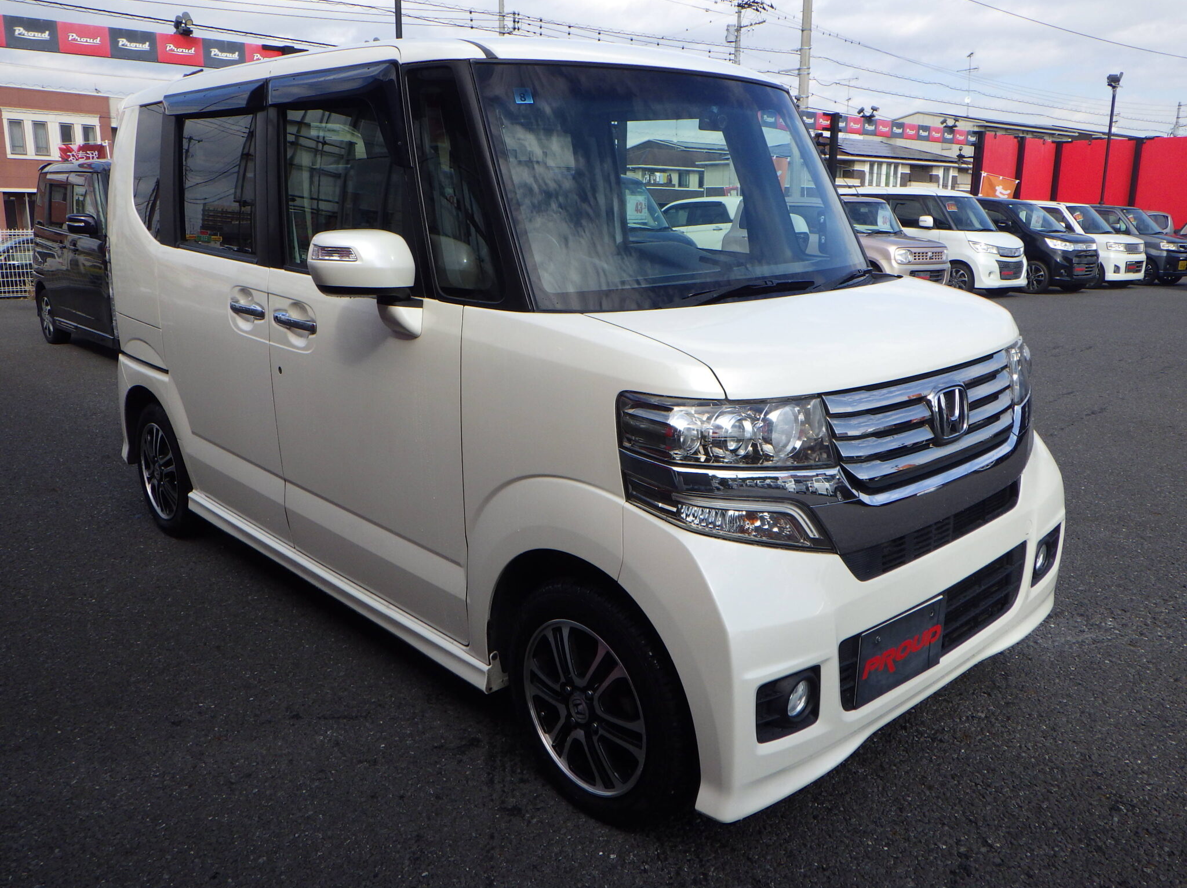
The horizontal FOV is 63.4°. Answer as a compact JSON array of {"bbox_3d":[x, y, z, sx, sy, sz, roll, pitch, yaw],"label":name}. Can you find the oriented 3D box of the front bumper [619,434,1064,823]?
[{"bbox_3d":[0.698,0.318,2.333,1.475,0.620,0.370,-13,20,-42],"label":"front bumper"}]

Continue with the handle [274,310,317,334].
[{"bbox_3d":[-0.861,-0.349,2.763,0.050,0.045,0.238,-13,20,-42],"label":"handle"}]

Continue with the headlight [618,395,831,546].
[{"bbox_3d":[0.262,0.059,1.848,0.335,0.320,0.315,-13,19,-41],"label":"headlight"}]

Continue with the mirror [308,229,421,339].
[{"bbox_3d":[-0.502,-0.351,2.133,0.225,0.250,0.170,-13,19,-41],"label":"mirror"}]

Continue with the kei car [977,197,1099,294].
[{"bbox_3d":[7.347,-3.679,17.663,1.475,1.650,3.395,-10,16,-39],"label":"kei car"}]

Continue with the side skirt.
[{"bbox_3d":[-0.873,0.387,3.019,0.090,0.095,1.870,-13,20,-42],"label":"side skirt"}]

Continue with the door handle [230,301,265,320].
[{"bbox_3d":[-1.041,-0.395,2.875,0.045,0.042,0.215,-13,19,-41],"label":"door handle"}]

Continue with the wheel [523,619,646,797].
[{"bbox_3d":[0.015,0.574,2.150,0.140,0.397,0.397,-13,20,-42],"label":"wheel"}]

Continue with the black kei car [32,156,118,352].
[{"bbox_3d":[-3.953,-1.712,8.826,1.475,1.735,3.395,-12,19,-41],"label":"black kei car"}]

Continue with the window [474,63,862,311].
[{"bbox_3d":[0.305,-0.647,2.439,1.300,0.690,0.130,-13,-11,-41],"label":"window"}]

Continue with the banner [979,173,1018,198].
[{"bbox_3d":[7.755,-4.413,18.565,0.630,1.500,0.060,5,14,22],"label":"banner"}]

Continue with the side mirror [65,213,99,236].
[{"bbox_3d":[-4.341,-1.862,8.150,0.240,0.185,0.170,-13,19,-42],"label":"side mirror"}]

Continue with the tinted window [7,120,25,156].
[{"bbox_3d":[-20.431,-10.853,34.000,0.120,1.250,0.660,9,16,29],"label":"tinted window"}]

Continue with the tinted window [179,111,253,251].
[{"bbox_3d":[-1.203,-0.834,3.062,0.050,0.450,0.590,-5,14,-43],"label":"tinted window"}]

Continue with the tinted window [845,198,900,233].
[{"bbox_3d":[4.324,-3.542,15.000,1.380,0.550,0.150,-10,-7,-37],"label":"tinted window"}]

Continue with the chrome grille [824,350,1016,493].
[{"bbox_3d":[0.755,-0.054,2.091,0.780,0.230,0.110,-13,19,-41],"label":"chrome grille"}]

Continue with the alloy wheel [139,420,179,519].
[{"bbox_3d":[-1.716,0.102,3.920,0.140,0.397,0.397,-13,20,-42],"label":"alloy wheel"}]

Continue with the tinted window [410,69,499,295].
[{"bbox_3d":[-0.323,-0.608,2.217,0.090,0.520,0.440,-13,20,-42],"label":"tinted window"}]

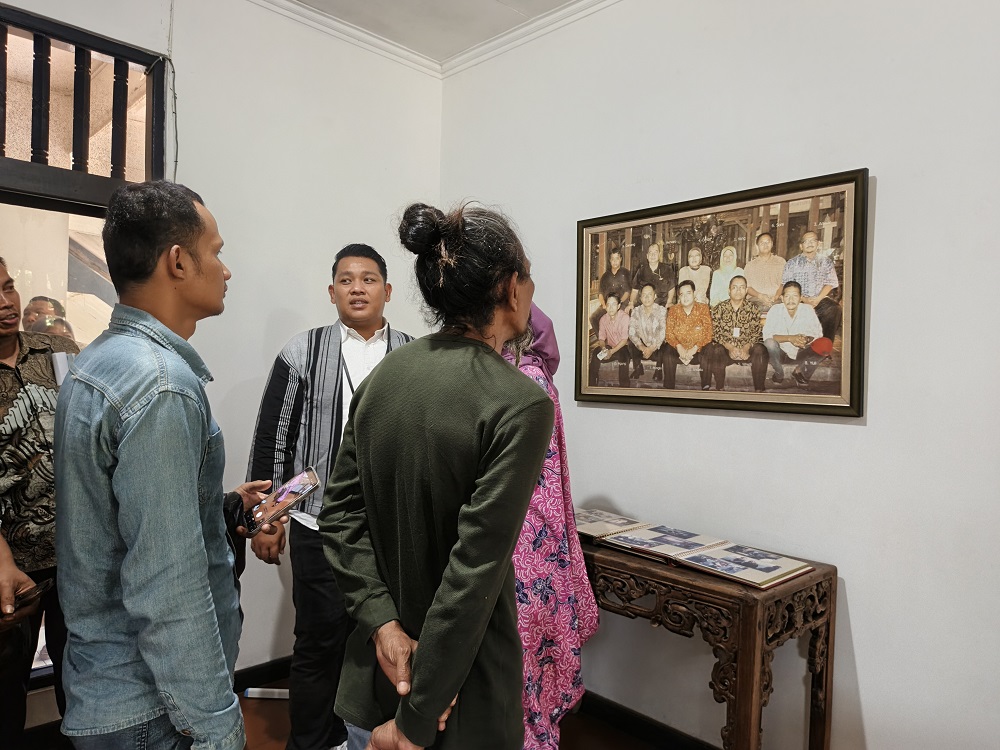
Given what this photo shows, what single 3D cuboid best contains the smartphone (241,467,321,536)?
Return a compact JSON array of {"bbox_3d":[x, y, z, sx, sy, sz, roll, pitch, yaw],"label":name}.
[{"bbox_3d":[-0.448,0.258,1.374,0.162,0.011,0.076,-37,35,-12],"label":"smartphone"}]

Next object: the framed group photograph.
[{"bbox_3d":[0.671,-0.237,2.239,1.020,0.698,0.037,2,1,45],"label":"framed group photograph"}]

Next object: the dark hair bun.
[{"bbox_3d":[-0.126,-0.234,1.070,0.075,0.081,0.072,1,0,0],"label":"dark hair bun"}]

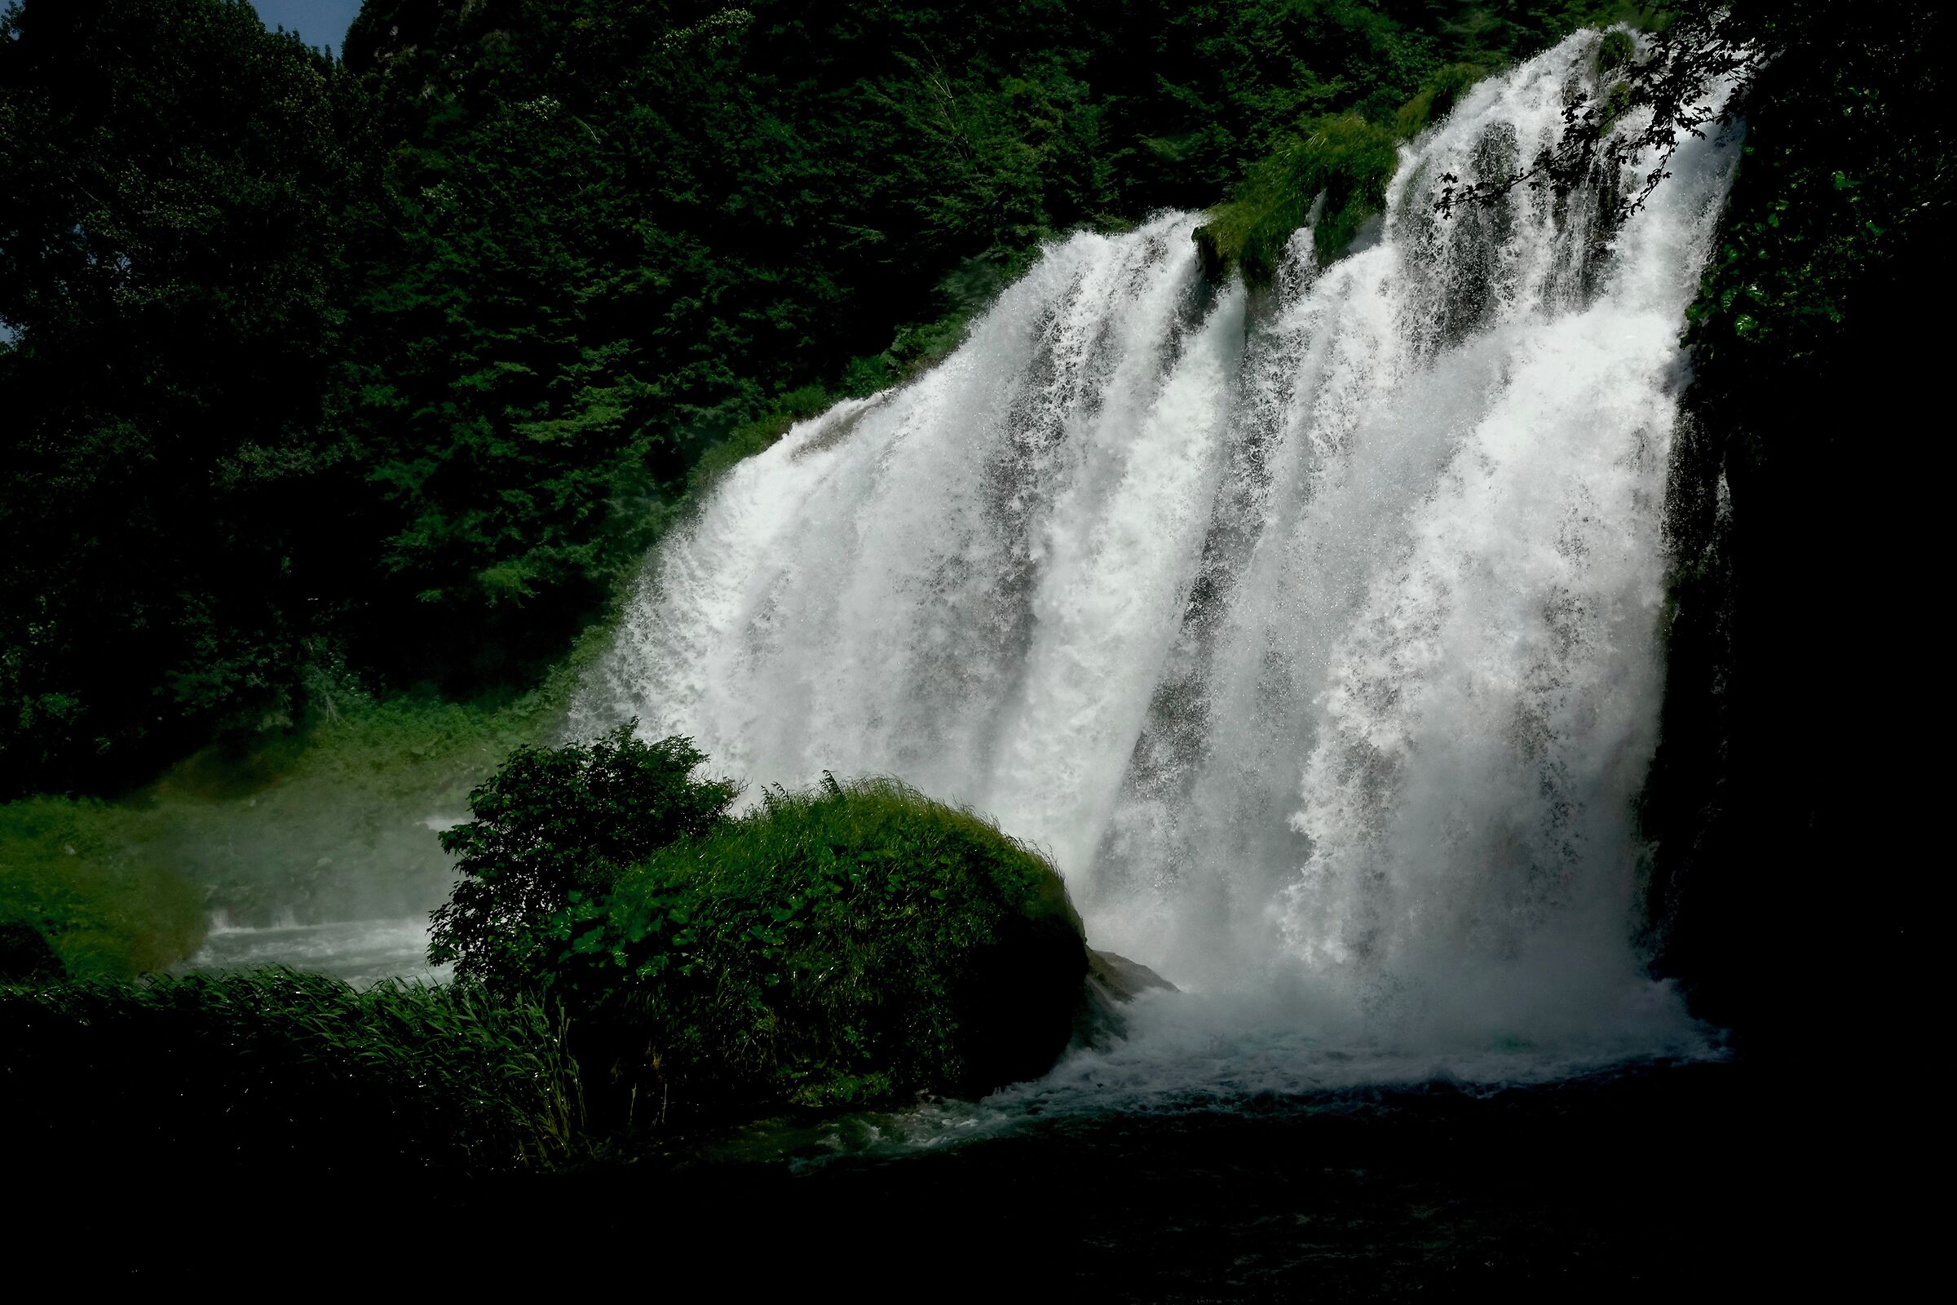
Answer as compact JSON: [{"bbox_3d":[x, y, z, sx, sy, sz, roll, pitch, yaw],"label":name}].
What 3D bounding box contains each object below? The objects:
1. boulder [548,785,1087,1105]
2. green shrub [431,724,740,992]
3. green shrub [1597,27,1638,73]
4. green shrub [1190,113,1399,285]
[{"bbox_3d":[-1.763,3.271,21.800,5.900,3.600,4.400,0,-6,0],"label":"boulder"},{"bbox_3d":[-4.588,2.423,22.800,3.500,3.200,3.000,0,-6,0],"label":"green shrub"},{"bbox_3d":[9.800,-9.237,30.000,0.630,0.700,0.600,0,-6,0],"label":"green shrub"},{"bbox_3d":[5.051,-7.219,31.000,3.400,2.500,2.400,-3,-7,30],"label":"green shrub"}]

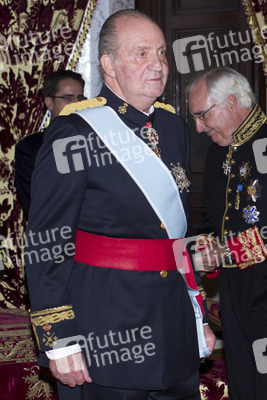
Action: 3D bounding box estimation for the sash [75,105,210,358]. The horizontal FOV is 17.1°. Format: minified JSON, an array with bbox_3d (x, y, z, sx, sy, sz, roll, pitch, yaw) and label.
[{"bbox_3d":[0.018,0.095,2.510,0.400,0.730,0.290,-5,7,-40],"label":"sash"}]

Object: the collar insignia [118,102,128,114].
[{"bbox_3d":[-0.030,-0.266,2.580,0.023,0.033,0.005,35,-2,10],"label":"collar insignia"}]

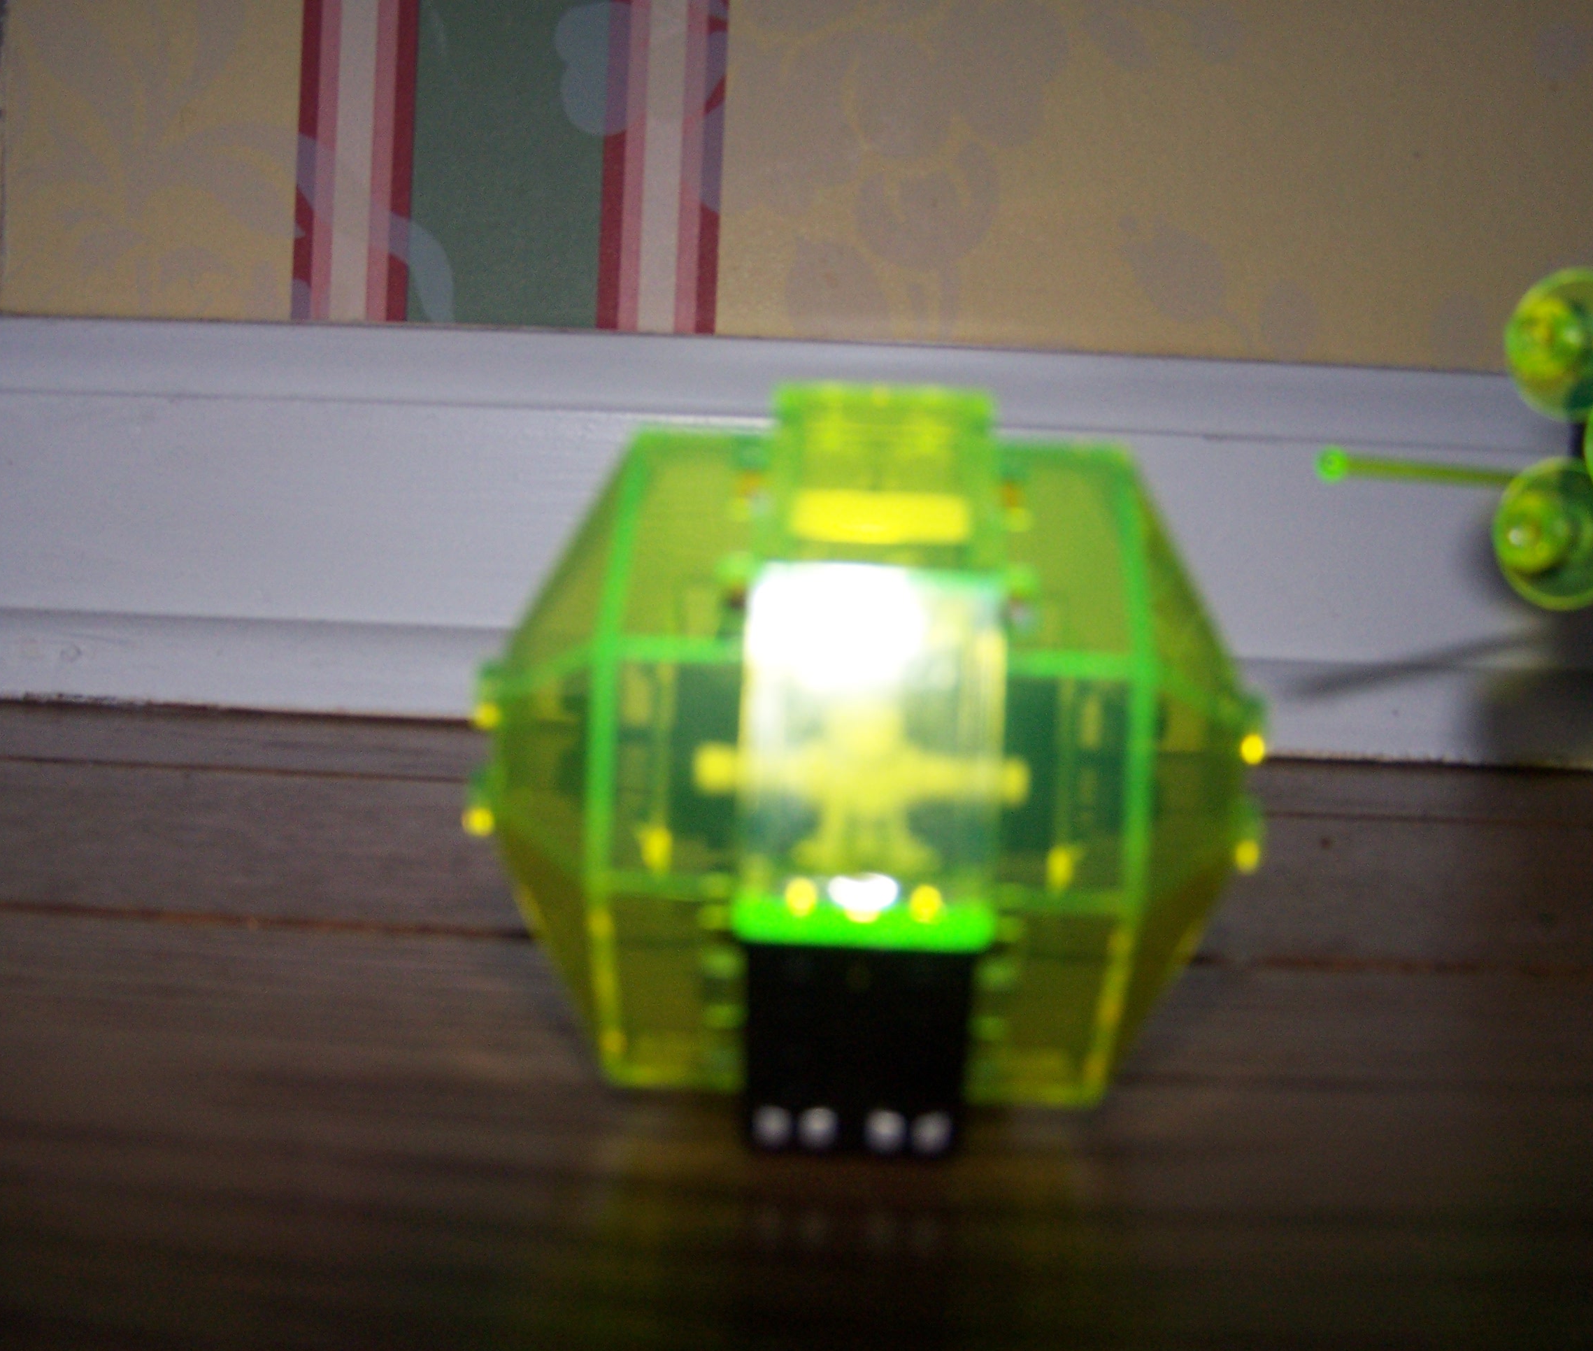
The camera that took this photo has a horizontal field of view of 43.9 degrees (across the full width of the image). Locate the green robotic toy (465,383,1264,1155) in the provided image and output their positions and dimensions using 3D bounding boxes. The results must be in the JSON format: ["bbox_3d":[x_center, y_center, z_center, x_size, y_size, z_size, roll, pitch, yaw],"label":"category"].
[{"bbox_3d":[0.005,0.006,0.152,0.061,0.052,0.052,2,1,2],"label":"green robotic toy"}]

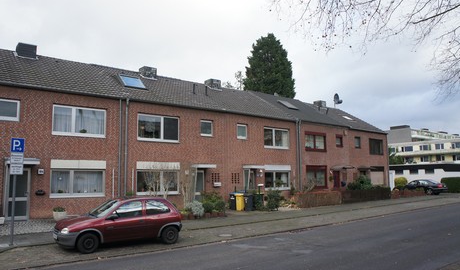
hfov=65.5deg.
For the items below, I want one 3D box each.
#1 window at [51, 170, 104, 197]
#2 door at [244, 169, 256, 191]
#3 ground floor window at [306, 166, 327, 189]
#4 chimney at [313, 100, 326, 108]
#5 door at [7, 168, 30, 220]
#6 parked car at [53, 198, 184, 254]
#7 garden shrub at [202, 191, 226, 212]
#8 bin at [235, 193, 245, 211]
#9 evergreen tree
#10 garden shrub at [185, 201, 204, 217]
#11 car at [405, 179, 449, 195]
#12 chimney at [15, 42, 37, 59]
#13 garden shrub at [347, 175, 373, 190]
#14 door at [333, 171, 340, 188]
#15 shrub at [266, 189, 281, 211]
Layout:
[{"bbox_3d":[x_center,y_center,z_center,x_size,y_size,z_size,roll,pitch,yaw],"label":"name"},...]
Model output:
[{"bbox_3d":[-6.876,2.202,16.279,2.380,1.250,0.150,5,-7,-38],"label":"window"},{"bbox_3d":[1.281,3.328,22.696,0.950,2.120,0.100,5,-7,-38],"label":"door"},{"bbox_3d":[6.445,3.130,26.471,2.300,1.630,0.160,5,-8,-37],"label":"ground floor window"},{"bbox_3d":[9.206,-3.020,36.439,0.920,0.700,0.920,5,-8,-37],"label":"chimney"},{"bbox_3d":[-8.802,2.466,14.762,0.920,2.130,0.100,5,-7,-38],"label":"door"},{"bbox_3d":[-3.345,2.605,10.760,3.730,1.420,1.640,5,-8,-36],"label":"parked car"},{"bbox_3d":[-0.780,3.360,17.998,1.000,1.030,0.850,5,-8,-37],"label":"garden shrub"},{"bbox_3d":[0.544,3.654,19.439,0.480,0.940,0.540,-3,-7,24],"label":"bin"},{"bbox_3d":[5.272,-3.341,45.953,7.000,20.400,7.000,5,-7,-38],"label":"evergreen tree"},{"bbox_3d":[-1.634,3.438,16.686,0.750,0.740,0.700,5,-8,-37],"label":"garden shrub"},{"bbox_3d":[17.780,4.870,33.600,1.760,1.430,4.550,5,-7,-38],"label":"car"},{"bbox_3d":[-11.713,-4.654,20.569,0.950,0.800,1.200,5,-8,-37],"label":"chimney"},{"bbox_3d":[10.153,4.025,27.996,2.200,1.850,1.700,5,-7,-38],"label":"garden shrub"},{"bbox_3d":[8.413,3.917,28.292,0.930,2.100,0.100,5,-7,-38],"label":"door"},{"bbox_3d":[2.450,3.664,20.227,0.660,1.150,0.660,5,-8,-37],"label":"shrub"}]

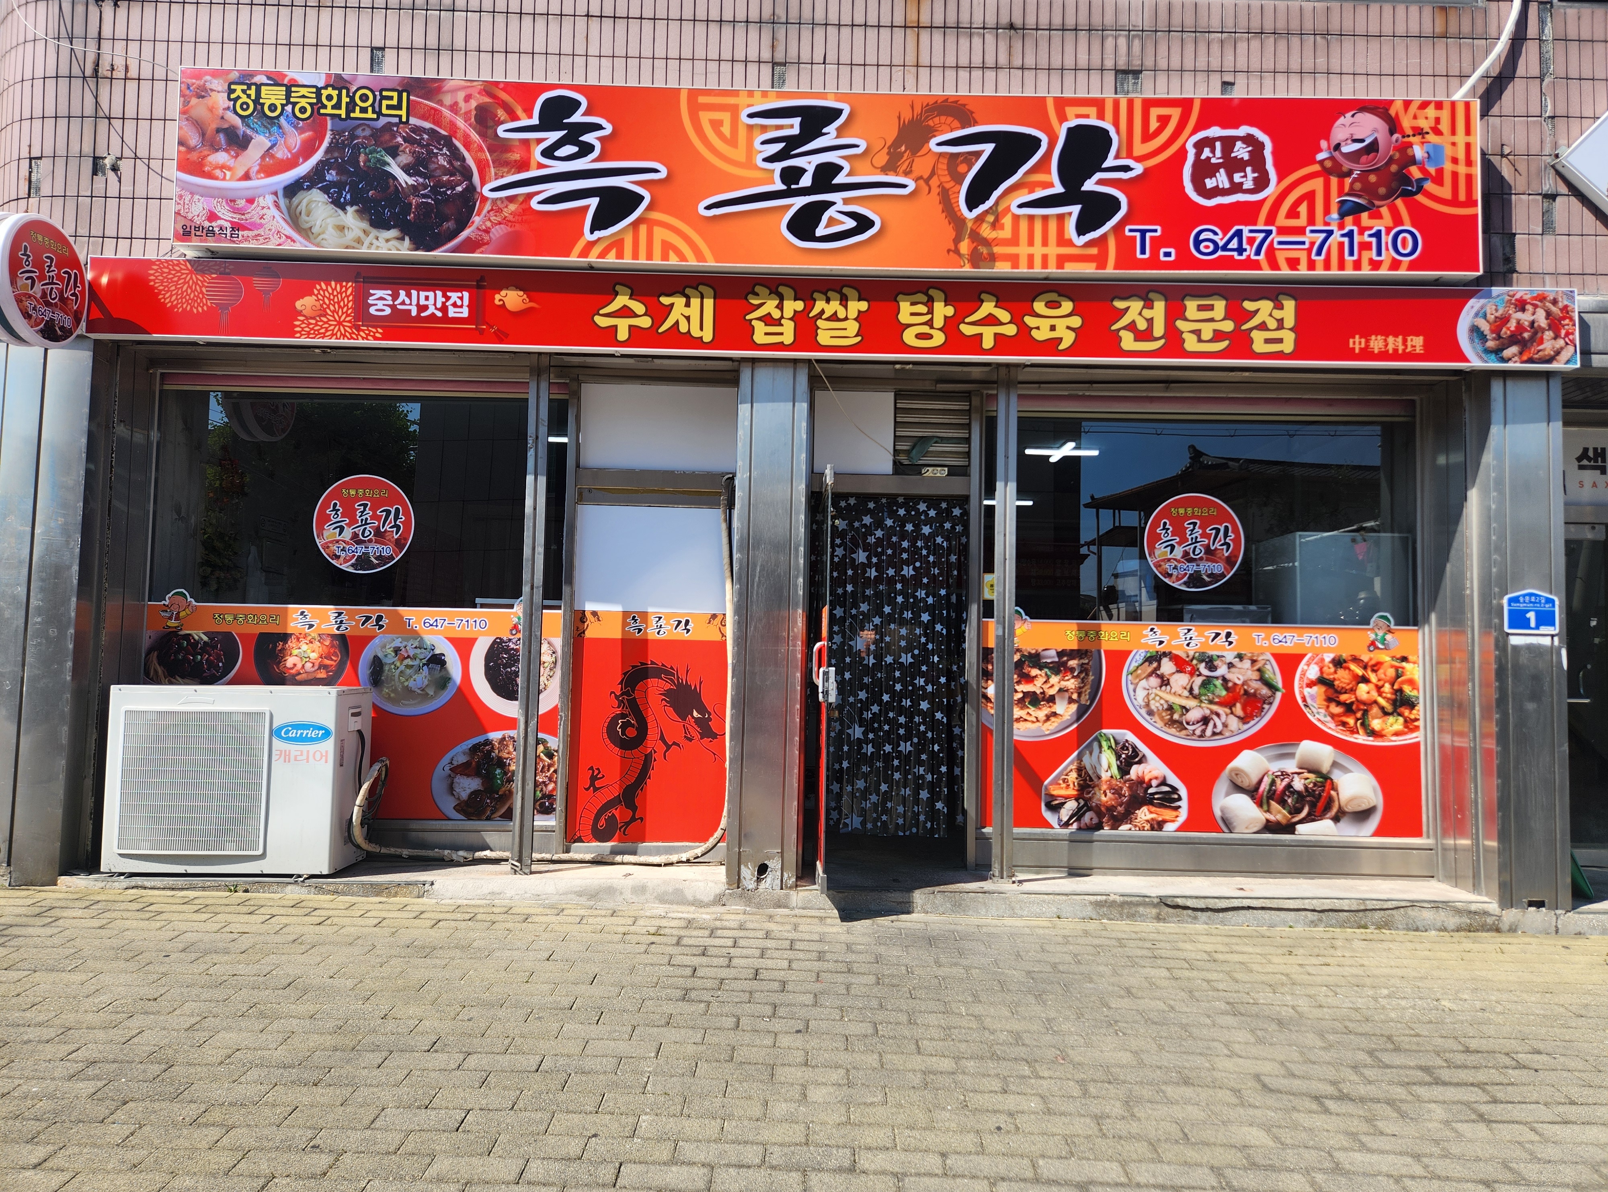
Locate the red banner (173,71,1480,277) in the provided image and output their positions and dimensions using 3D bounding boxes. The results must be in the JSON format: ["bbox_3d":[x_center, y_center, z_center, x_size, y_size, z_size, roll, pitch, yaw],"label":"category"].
[{"bbox_3d":[0.116,-1.837,4.730,5.653,0.784,0.197,1,-4,0],"label":"red banner"}]

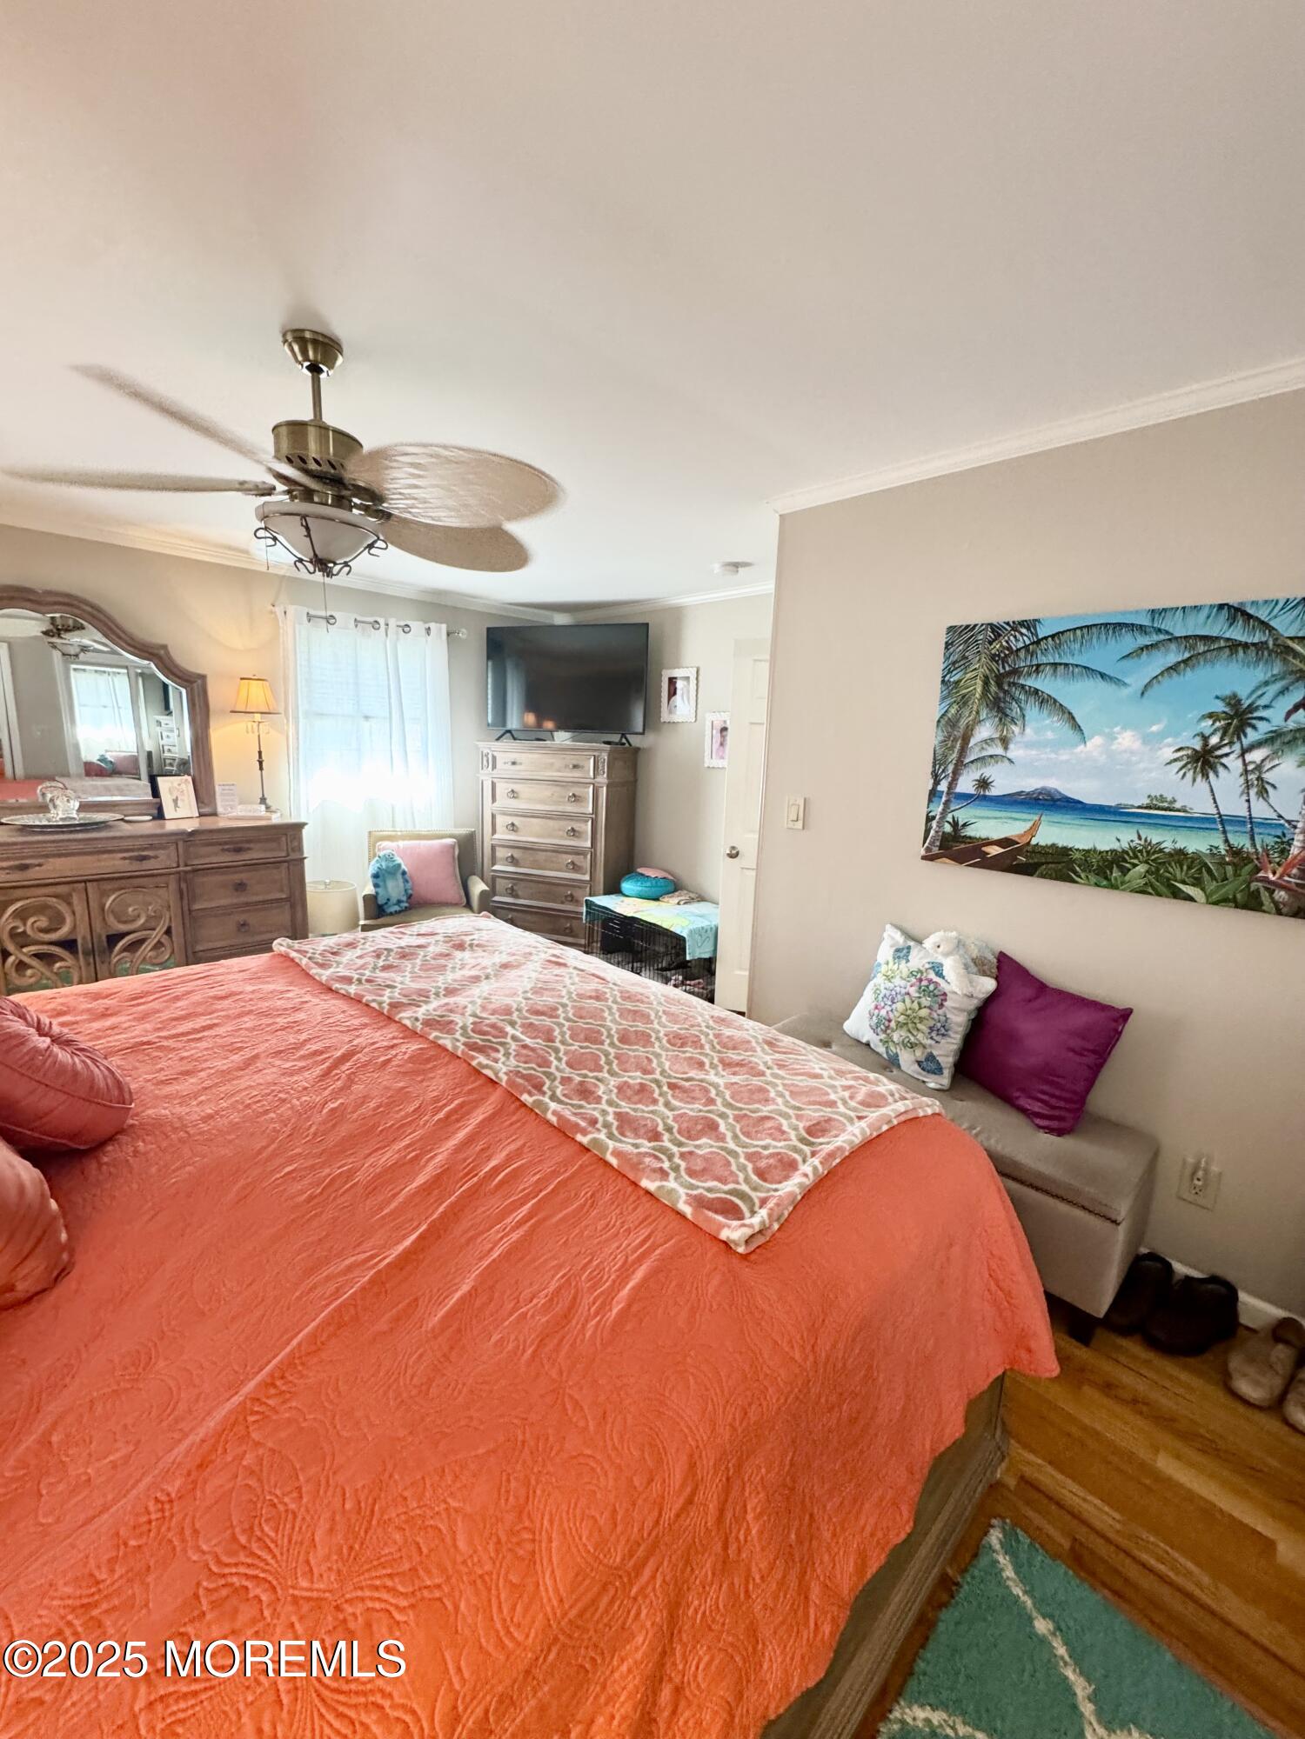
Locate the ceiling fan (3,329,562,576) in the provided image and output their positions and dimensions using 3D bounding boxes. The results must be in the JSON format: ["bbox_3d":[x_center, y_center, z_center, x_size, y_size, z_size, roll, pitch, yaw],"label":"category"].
[{"bbox_3d":[-0.806,-0.996,1.706,1.280,0.530,1.280,-9,15,-44],"label":"ceiling fan"}]

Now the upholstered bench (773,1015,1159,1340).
[{"bbox_3d":[0.878,0.913,2.330,0.410,0.457,1.200,-9,15,-44],"label":"upholstered bench"}]

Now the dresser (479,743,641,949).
[{"bbox_3d":[-0.659,-0.129,4.939,1.000,1.465,0.480,6,11,21],"label":"dresser"}]

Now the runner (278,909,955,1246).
[{"bbox_3d":[-0.299,0.351,1.820,0.670,0.090,1.860,-9,15,-44],"label":"runner"}]

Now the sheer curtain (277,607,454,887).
[{"bbox_3d":[-1.767,-0.690,4.487,1.060,1.760,0.120,-9,15,-44],"label":"sheer curtain"}]

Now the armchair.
[{"bbox_3d":[-1.379,0.246,4.308,0.730,0.910,0.690,-2,11,-20],"label":"armchair"}]

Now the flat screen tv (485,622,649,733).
[{"bbox_3d":[-0.597,-1.290,4.768,1.230,0.700,0.080,6,11,20],"label":"flat screen tv"}]

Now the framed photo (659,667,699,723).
[{"bbox_3d":[0.171,-1.161,4.704,0.030,0.355,0.310,-9,15,-44],"label":"framed photo"}]

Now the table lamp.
[{"bbox_3d":[-2.096,-0.667,3.768,0.255,0.715,0.255,-9,15,-44],"label":"table lamp"}]

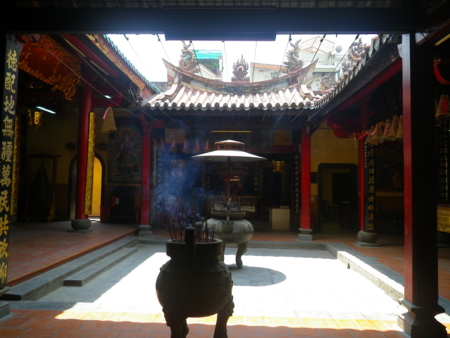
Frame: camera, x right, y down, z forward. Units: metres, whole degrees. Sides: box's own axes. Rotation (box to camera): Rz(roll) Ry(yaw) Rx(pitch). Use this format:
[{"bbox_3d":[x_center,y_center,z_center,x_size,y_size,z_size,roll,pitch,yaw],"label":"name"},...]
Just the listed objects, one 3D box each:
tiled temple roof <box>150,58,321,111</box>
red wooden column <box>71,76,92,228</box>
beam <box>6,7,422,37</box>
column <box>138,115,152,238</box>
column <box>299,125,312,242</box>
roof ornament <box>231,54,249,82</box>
[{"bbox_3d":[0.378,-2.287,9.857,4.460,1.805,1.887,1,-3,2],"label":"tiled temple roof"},{"bbox_3d":[-3.705,-0.394,9.561,0.477,4.021,0.477,1,-3,2],"label":"red wooden column"},{"bbox_3d":[-0.102,-1.607,3.948,4.519,0.254,0.159,1,-3,2],"label":"beam"},{"bbox_3d":[-2.115,0.165,9.743,0.328,3.274,0.328,1,-3,2],"label":"column"},{"bbox_3d":[2.136,0.341,9.578,0.328,3.046,0.328,1,-3,2],"label":"column"},{"bbox_3d":[0.442,-2.866,10.382,0.497,0.811,0.258,1,-3,2],"label":"roof ornament"}]

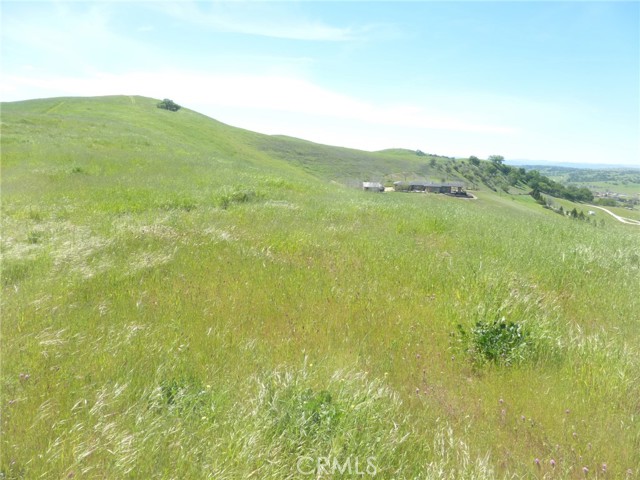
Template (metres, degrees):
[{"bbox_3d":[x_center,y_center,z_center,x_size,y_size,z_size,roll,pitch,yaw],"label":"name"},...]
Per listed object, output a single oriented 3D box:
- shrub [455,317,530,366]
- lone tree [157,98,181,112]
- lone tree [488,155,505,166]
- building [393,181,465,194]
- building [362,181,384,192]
[{"bbox_3d":[1.672,0.984,4.300,0.720,0.440,0.620,1,10,0],"label":"shrub"},{"bbox_3d":[-61.460,-54.564,180.000,9.500,5.200,8.500,1,10,0],"label":"lone tree"},{"bbox_3d":[111.382,-50.169,280.000,10.000,7.800,9.500,1,10,0],"label":"lone tree"},{"bbox_3d":[46.462,-22.481,190.000,30.000,5.000,13.500,2,10,3],"label":"building"},{"bbox_3d":[22.696,-22.910,190.000,8.800,4.200,7.000,2,10,6],"label":"building"}]

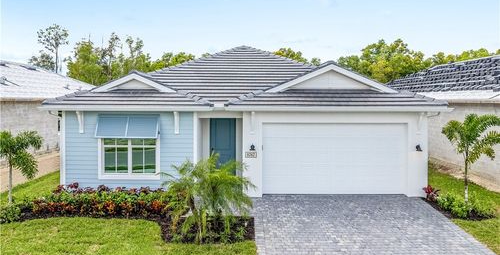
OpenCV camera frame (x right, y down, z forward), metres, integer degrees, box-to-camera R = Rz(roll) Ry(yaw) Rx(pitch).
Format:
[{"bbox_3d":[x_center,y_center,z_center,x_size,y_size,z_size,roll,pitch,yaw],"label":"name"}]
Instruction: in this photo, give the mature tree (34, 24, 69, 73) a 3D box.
[{"bbox_3d":[-30.393,-8.151,47.547,4.925,15.746,4.925,0,4,0],"label":"mature tree"}]

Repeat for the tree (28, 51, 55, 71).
[{"bbox_3d":[-33.553,-6.348,49.678,4.355,11.852,4.355,0,4,0],"label":"tree"}]

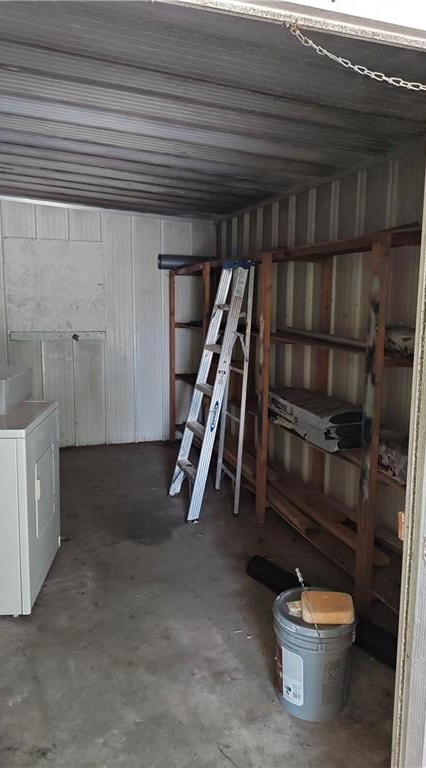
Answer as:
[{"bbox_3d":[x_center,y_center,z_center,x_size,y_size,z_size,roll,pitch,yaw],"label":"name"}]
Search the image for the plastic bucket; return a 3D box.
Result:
[{"bbox_3d":[0.382,1.024,2.120,0.305,0.372,0.305,1,8,0],"label":"plastic bucket"}]

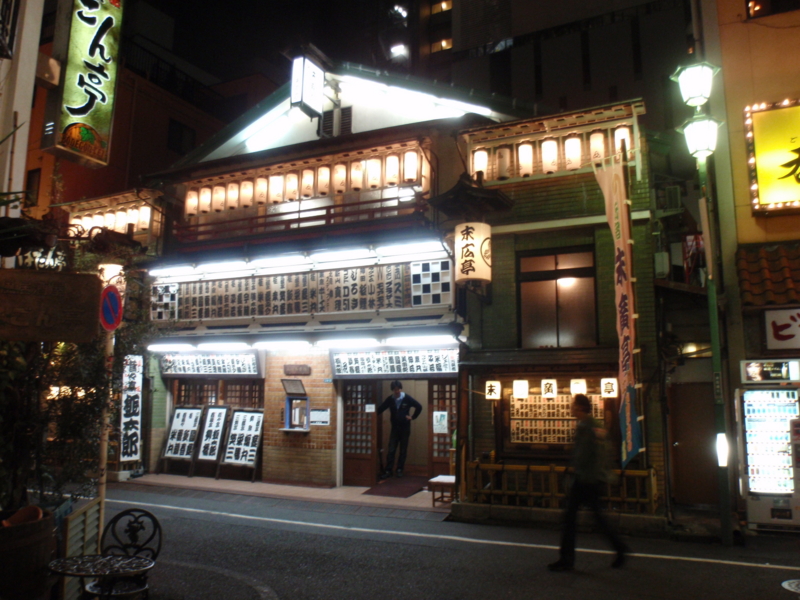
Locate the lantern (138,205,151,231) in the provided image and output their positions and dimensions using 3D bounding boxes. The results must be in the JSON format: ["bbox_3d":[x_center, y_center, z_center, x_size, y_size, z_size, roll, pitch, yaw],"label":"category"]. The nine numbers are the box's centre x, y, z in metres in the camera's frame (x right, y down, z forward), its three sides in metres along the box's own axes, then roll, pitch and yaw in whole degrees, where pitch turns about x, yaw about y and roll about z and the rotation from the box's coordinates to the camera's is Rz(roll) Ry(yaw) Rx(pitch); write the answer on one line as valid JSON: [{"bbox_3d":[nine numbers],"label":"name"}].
[{"bbox_3d":[-5.159,-1.670,13.098,0.243,0.516,0.243,-4,-9,25],"label":"lantern"}]

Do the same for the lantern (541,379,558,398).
[{"bbox_3d":[2.044,1.211,8.834,0.200,0.259,0.200,-4,-8,25],"label":"lantern"}]

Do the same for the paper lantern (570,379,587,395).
[{"bbox_3d":[2.387,1.179,8.638,0.218,0.258,0.218,-4,-9,25],"label":"paper lantern"}]

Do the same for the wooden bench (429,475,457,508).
[{"bbox_3d":[0.714,2.802,9.501,0.445,0.359,0.648,-2,-9,17],"label":"wooden bench"}]

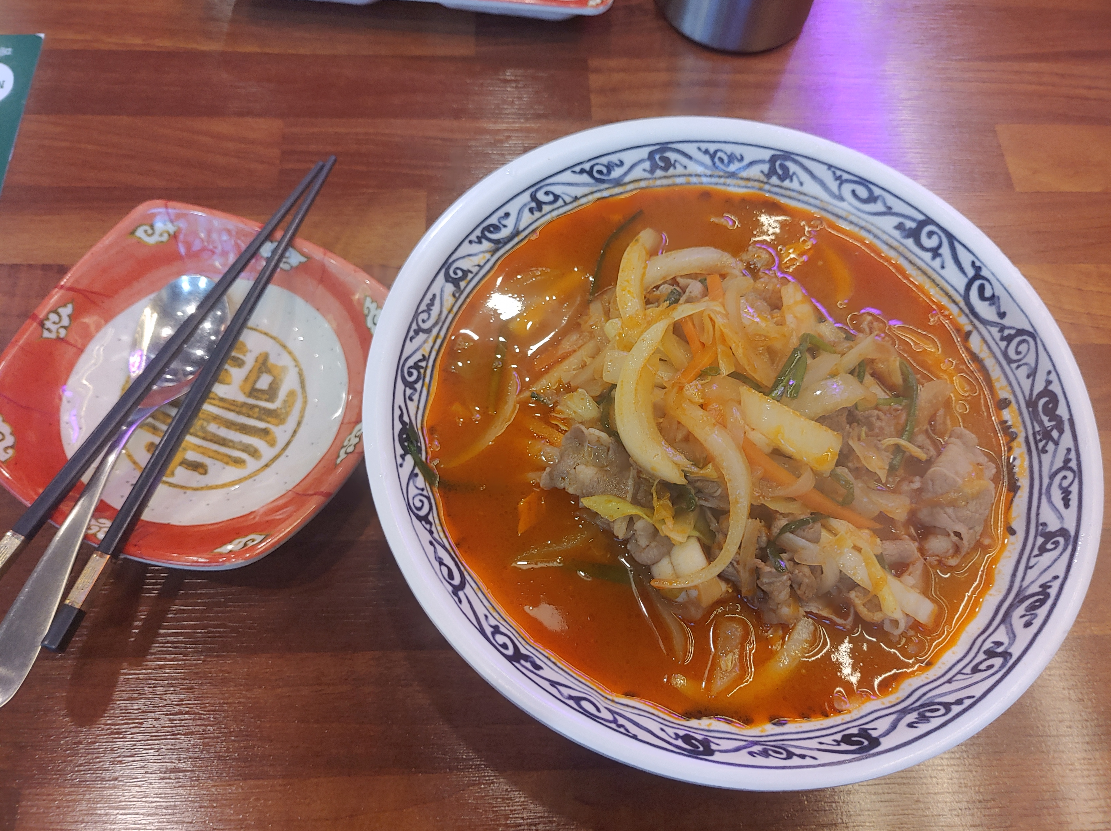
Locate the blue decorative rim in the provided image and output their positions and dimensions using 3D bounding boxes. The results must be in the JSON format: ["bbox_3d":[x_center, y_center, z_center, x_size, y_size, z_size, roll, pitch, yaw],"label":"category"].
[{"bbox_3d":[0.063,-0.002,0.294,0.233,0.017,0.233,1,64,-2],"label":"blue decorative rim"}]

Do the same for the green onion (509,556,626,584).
[{"bbox_3d":[0.005,0.052,0.281,0.038,0.004,0.006,6,64,0],"label":"green onion"}]

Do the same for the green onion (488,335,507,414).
[{"bbox_3d":[-0.022,-0.015,0.313,0.004,0.004,0.033,6,64,0],"label":"green onion"}]

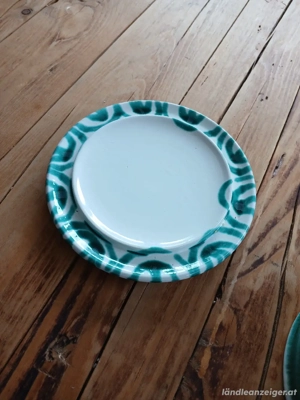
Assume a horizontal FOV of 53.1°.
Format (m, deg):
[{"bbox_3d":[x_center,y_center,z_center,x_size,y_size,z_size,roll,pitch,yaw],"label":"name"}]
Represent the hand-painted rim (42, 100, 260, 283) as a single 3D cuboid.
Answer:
[{"bbox_3d":[0.005,-0.029,0.418,0.285,0.028,0.285,2,62,-4],"label":"hand-painted rim"}]

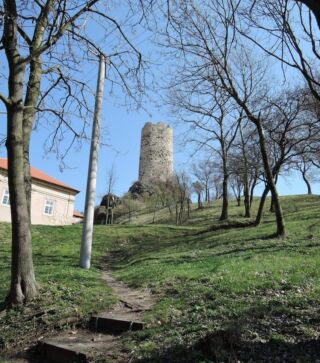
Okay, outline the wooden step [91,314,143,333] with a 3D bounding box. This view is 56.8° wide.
[{"bbox_3d":[-0.790,2.648,5.500,1.200,0.200,0.130,-8,-17,29],"label":"wooden step"}]

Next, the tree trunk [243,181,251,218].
[{"bbox_3d":[7.023,1.408,23.898,0.500,3.085,0.420,-4,-16,16],"label":"tree trunk"}]

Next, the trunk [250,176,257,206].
[{"bbox_3d":[10.597,1.107,33.450,0.650,3.486,0.420,-4,-16,17],"label":"trunk"}]

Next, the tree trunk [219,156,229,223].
[{"bbox_3d":[4.786,0.455,22.136,0.600,4.926,0.500,-3,-15,12],"label":"tree trunk"}]

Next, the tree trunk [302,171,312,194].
[{"bbox_3d":[18.084,0.232,36.360,1.000,2.788,0.450,-7,-17,26],"label":"tree trunk"}]

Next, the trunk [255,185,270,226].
[{"bbox_3d":[6.240,1.407,17.828,0.850,2.544,0.400,-5,-16,19],"label":"trunk"}]

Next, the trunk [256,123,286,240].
[{"bbox_3d":[5.339,-0.241,14.444,1.050,5.761,0.550,-5,-16,20],"label":"trunk"}]

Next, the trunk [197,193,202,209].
[{"bbox_3d":[6.048,2.901,45.322,0.500,2.494,0.400,-1,-15,8],"label":"trunk"}]

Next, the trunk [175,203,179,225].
[{"bbox_3d":[1.490,2.829,26.253,0.220,1.963,0.200,0,-15,3],"label":"trunk"}]

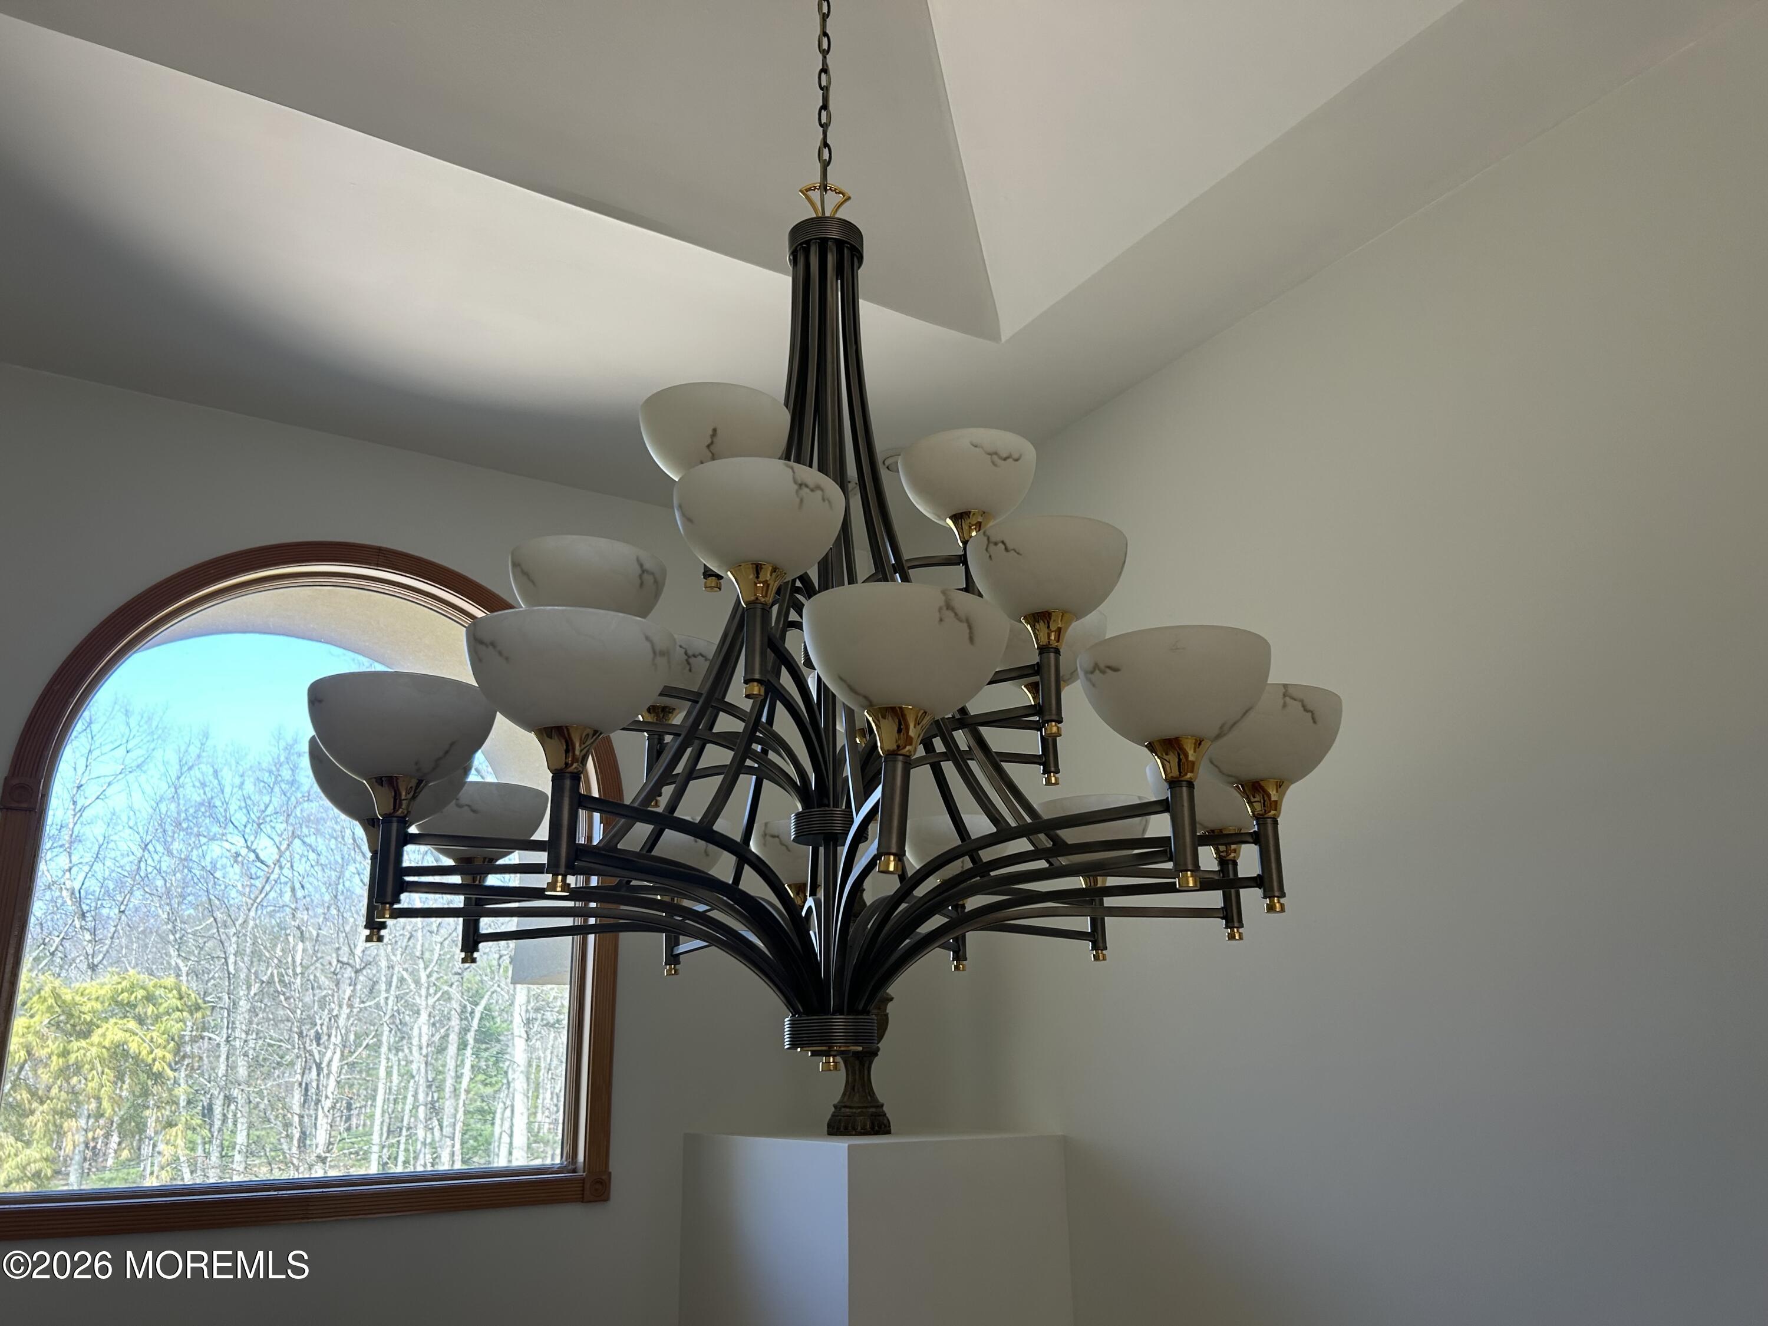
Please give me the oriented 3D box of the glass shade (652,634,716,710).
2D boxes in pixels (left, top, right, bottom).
[{"bbox_3d":[-0.340,0.030,2.009,0.196,0.097,0.196,2,-18,-10],"label":"glass shade"}]

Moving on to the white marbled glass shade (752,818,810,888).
[{"bbox_3d":[-0.129,0.334,2.274,0.196,0.097,0.196,0,-18,-3],"label":"white marbled glass shade"}]

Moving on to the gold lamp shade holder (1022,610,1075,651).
[{"bbox_3d":[0.201,-0.036,1.633,0.066,0.043,0.066,-4,-18,7],"label":"gold lamp shade holder"}]

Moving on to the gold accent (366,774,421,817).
[{"bbox_3d":[-0.523,0.145,1.426,0.066,0.043,0.066,5,-19,-20],"label":"gold accent"}]

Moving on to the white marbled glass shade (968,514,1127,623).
[{"bbox_3d":[0.200,-0.095,1.651,0.196,0.097,0.196,-4,-18,7],"label":"white marbled glass shade"}]

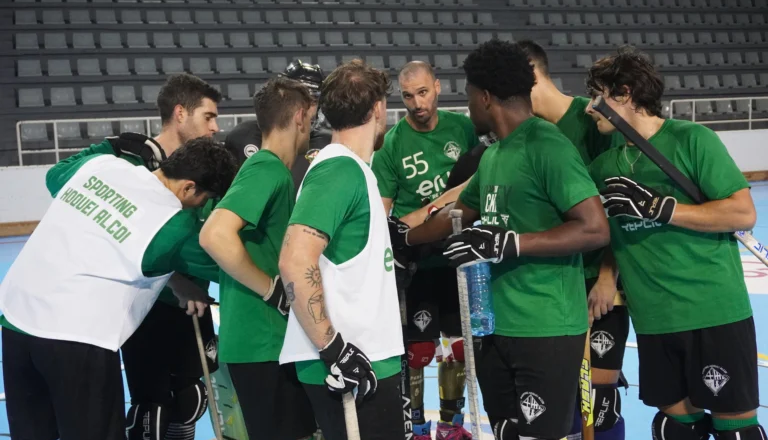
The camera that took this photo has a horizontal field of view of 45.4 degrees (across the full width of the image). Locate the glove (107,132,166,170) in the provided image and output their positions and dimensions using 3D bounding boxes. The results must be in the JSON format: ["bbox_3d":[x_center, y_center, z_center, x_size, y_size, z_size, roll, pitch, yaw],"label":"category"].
[{"bbox_3d":[-0.812,-0.226,3.020,0.200,0.130,0.130,-4,8,-17],"label":"glove"}]

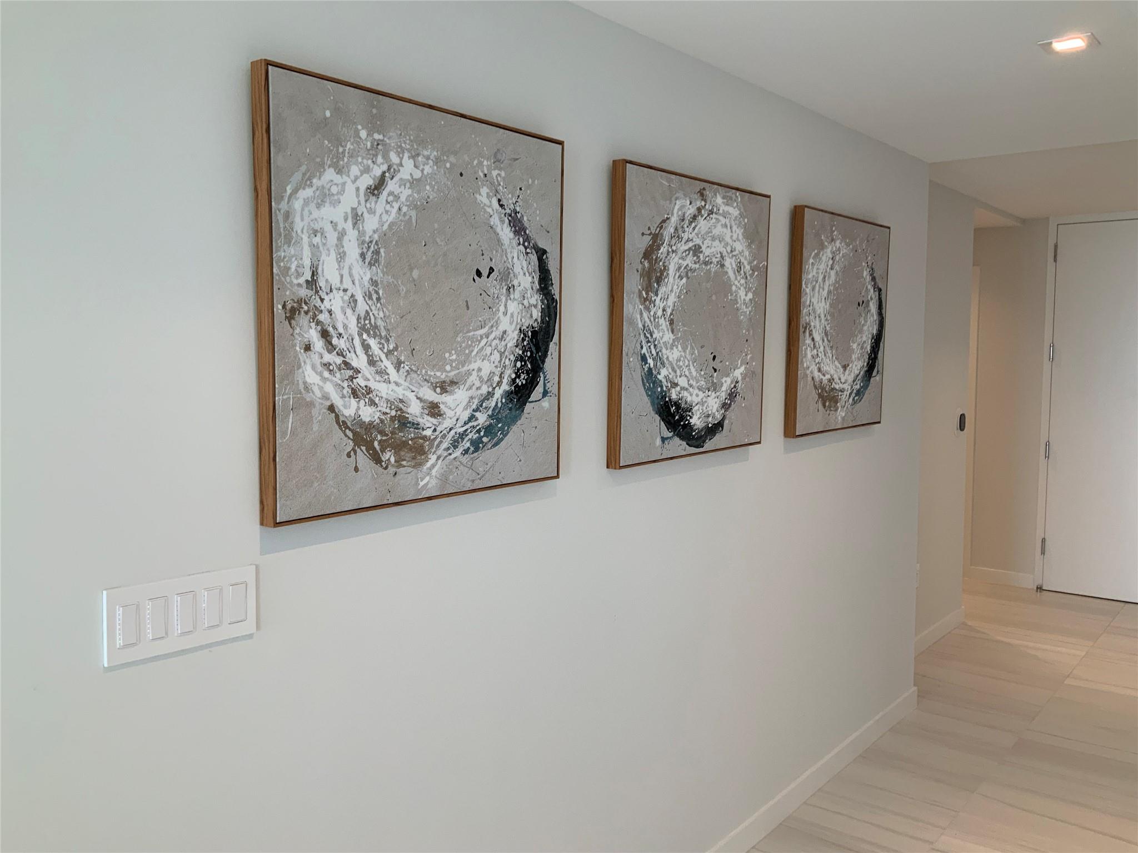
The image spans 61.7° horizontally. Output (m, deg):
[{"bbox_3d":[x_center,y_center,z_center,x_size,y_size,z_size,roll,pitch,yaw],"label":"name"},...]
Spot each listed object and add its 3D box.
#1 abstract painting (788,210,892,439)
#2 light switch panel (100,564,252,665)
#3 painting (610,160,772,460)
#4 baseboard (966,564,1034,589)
[{"bbox_3d":[0.981,-0.365,3.431,0.040,0.760,0.760,5,7,38],"label":"abstract painting"},{"bbox_3d":[-0.611,0.297,1.518,0.011,0.118,0.254,5,7,38],"label":"light switch panel"},{"bbox_3d":[0.354,-0.296,2.647,0.040,0.760,0.760,5,7,38],"label":"painting"},{"bbox_3d":[3.038,1.066,6.715,0.435,0.096,0.016,5,7,38],"label":"baseboard"}]

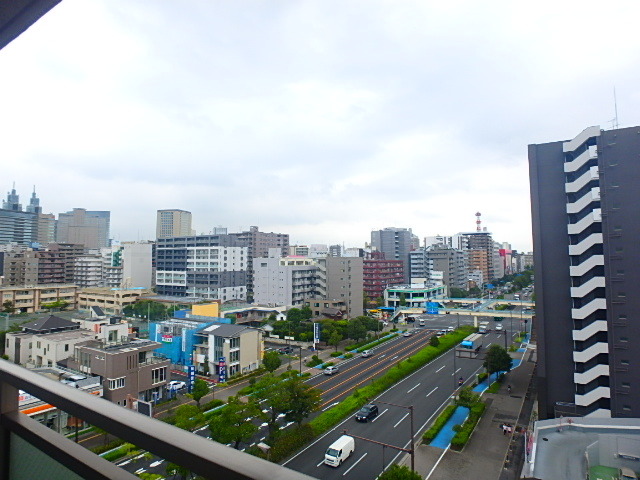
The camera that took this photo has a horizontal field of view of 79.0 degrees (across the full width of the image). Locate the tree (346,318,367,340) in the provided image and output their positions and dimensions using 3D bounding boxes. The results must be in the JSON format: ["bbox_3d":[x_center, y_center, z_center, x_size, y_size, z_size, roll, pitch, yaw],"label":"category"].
[{"bbox_3d":[10.896,26.888,115.086,5.800,7.200,5.800,-1,-3,0],"label":"tree"}]

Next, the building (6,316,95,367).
[{"bbox_3d":[-68.917,25.986,100.479,24.500,8.200,11.500,-3,-4,34],"label":"building"}]

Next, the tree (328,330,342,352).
[{"bbox_3d":[4.184,26.695,102.295,3.700,5.700,3.700,-1,-3,2],"label":"tree"}]

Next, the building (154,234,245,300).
[{"bbox_3d":[-62.162,17.140,204.293,50.000,37.000,20.000,-3,-3,34],"label":"building"}]

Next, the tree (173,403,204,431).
[{"bbox_3d":[-20.102,26.605,58.775,4.400,3.600,4.400,-1,-3,0],"label":"tree"}]

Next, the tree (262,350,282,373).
[{"bbox_3d":[-10.446,26.389,84.463,4.400,4.700,4.400,0,-3,-7],"label":"tree"}]

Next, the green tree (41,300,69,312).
[{"bbox_3d":[-121.613,31.681,176.350,9.500,6.000,8.000,0,-4,0],"label":"green tree"}]

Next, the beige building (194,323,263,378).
[{"bbox_3d":[-20.142,24.122,87.356,11.200,9.700,10.400,-3,-4,34],"label":"beige building"}]

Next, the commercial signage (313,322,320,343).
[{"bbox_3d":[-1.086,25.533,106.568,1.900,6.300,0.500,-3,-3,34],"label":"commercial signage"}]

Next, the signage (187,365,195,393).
[{"bbox_3d":[-23.083,25.229,70.028,0.650,4.600,0.950,-3,-4,33],"label":"signage"}]

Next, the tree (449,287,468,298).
[{"bbox_3d":[80.118,31.059,224.946,11.000,8.500,9.000,-2,-3,19],"label":"tree"}]

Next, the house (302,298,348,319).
[{"bbox_3d":[2.151,27.038,147.656,14.000,9.800,9.500,-2,-3,30],"label":"house"}]

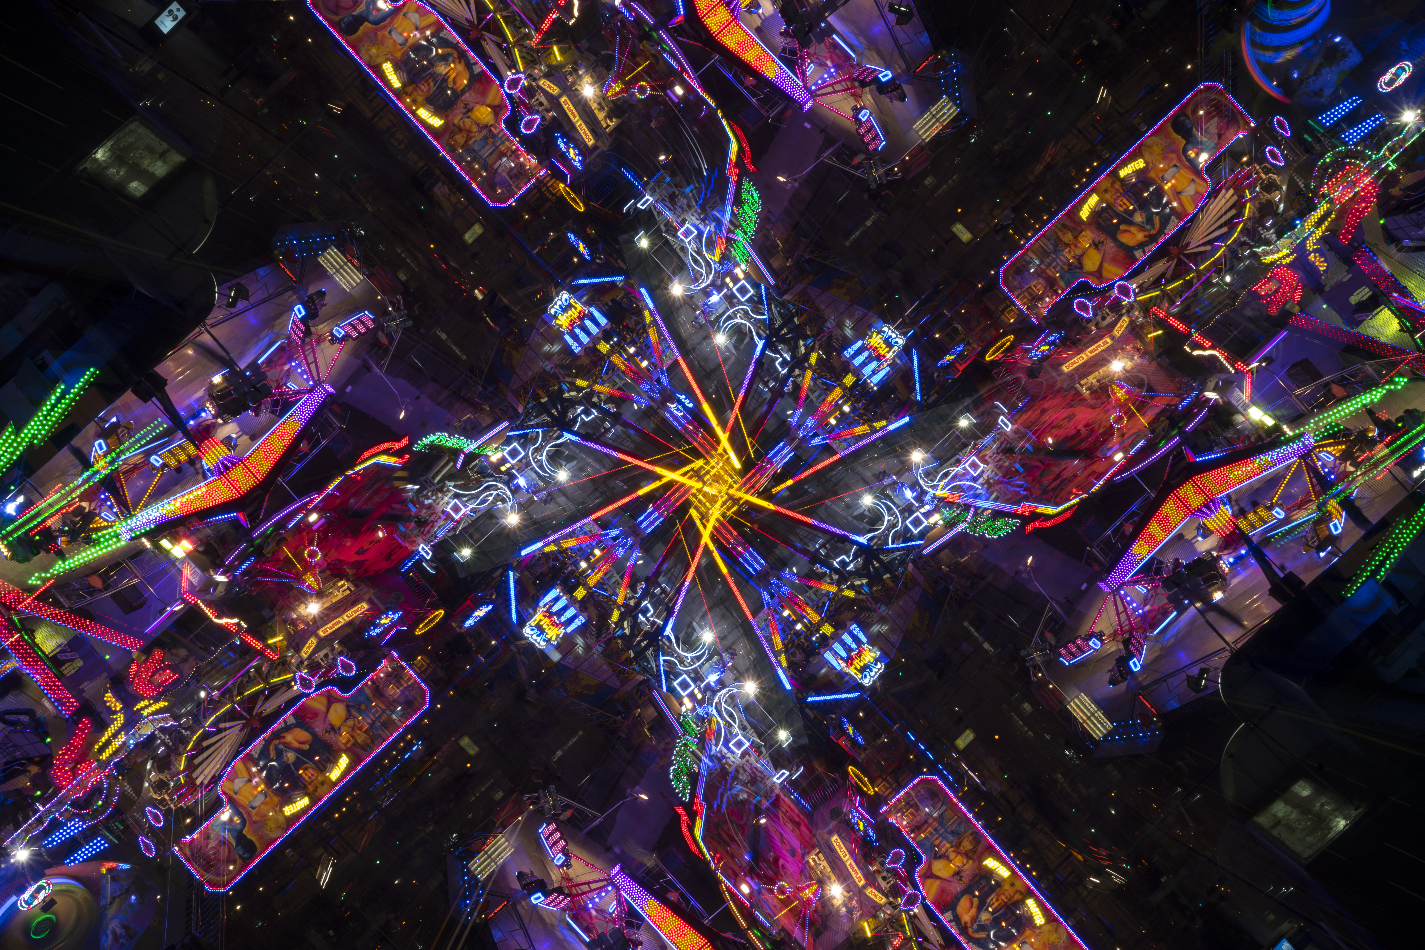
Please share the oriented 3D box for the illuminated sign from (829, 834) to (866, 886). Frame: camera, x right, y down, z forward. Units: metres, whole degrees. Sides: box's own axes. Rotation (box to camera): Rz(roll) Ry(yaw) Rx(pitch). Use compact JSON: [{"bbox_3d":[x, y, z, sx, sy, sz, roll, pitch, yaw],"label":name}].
[{"bbox_3d":[5.564,15.836,57.000,0.296,2.365,0.200,-32,0,10],"label":"illuminated sign"}]

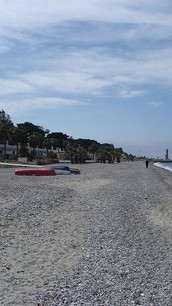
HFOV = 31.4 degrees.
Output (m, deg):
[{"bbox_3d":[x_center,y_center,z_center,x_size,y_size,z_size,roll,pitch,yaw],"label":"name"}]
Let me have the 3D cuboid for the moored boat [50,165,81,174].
[{"bbox_3d":[-2.315,1.986,36.000,3.400,0.950,1.500,-1,-2,13],"label":"moored boat"}]

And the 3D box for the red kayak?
[{"bbox_3d":[-5.549,2.151,33.800,4.400,0.750,1.500,-1,-2,9],"label":"red kayak"}]

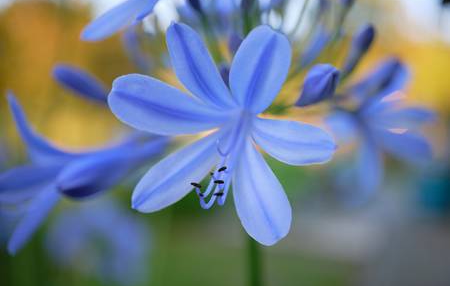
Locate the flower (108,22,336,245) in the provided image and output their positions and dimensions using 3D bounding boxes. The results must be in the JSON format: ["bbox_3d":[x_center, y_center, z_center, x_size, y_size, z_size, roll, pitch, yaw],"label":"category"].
[{"bbox_3d":[0.000,-0.003,0.168,0.064,0.063,0.040,0,15,13],"label":"flower"}]

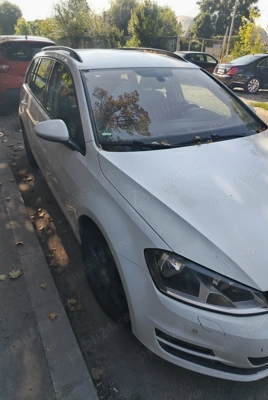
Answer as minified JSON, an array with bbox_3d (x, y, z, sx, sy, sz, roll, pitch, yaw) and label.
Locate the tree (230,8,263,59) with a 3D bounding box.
[{"bbox_3d":[5.944,-8.218,14.871,1.950,3.400,1.950,11,30,16],"label":"tree"}]

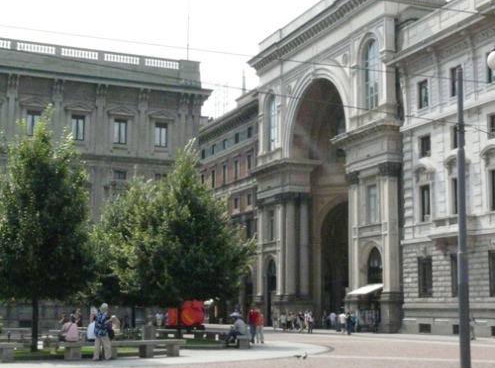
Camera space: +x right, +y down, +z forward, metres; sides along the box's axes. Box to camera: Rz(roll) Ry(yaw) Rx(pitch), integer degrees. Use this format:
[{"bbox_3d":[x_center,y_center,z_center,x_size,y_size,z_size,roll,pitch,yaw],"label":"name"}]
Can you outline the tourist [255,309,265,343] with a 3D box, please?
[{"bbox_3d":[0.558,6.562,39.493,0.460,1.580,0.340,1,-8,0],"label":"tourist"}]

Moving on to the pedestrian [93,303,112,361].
[{"bbox_3d":[-4.280,4.378,25.499,0.500,1.660,0.380,-6,-11,39],"label":"pedestrian"}]

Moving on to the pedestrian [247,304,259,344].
[{"bbox_3d":[0.240,6.454,39.559,0.520,1.800,0.360,0,-8,3],"label":"pedestrian"}]

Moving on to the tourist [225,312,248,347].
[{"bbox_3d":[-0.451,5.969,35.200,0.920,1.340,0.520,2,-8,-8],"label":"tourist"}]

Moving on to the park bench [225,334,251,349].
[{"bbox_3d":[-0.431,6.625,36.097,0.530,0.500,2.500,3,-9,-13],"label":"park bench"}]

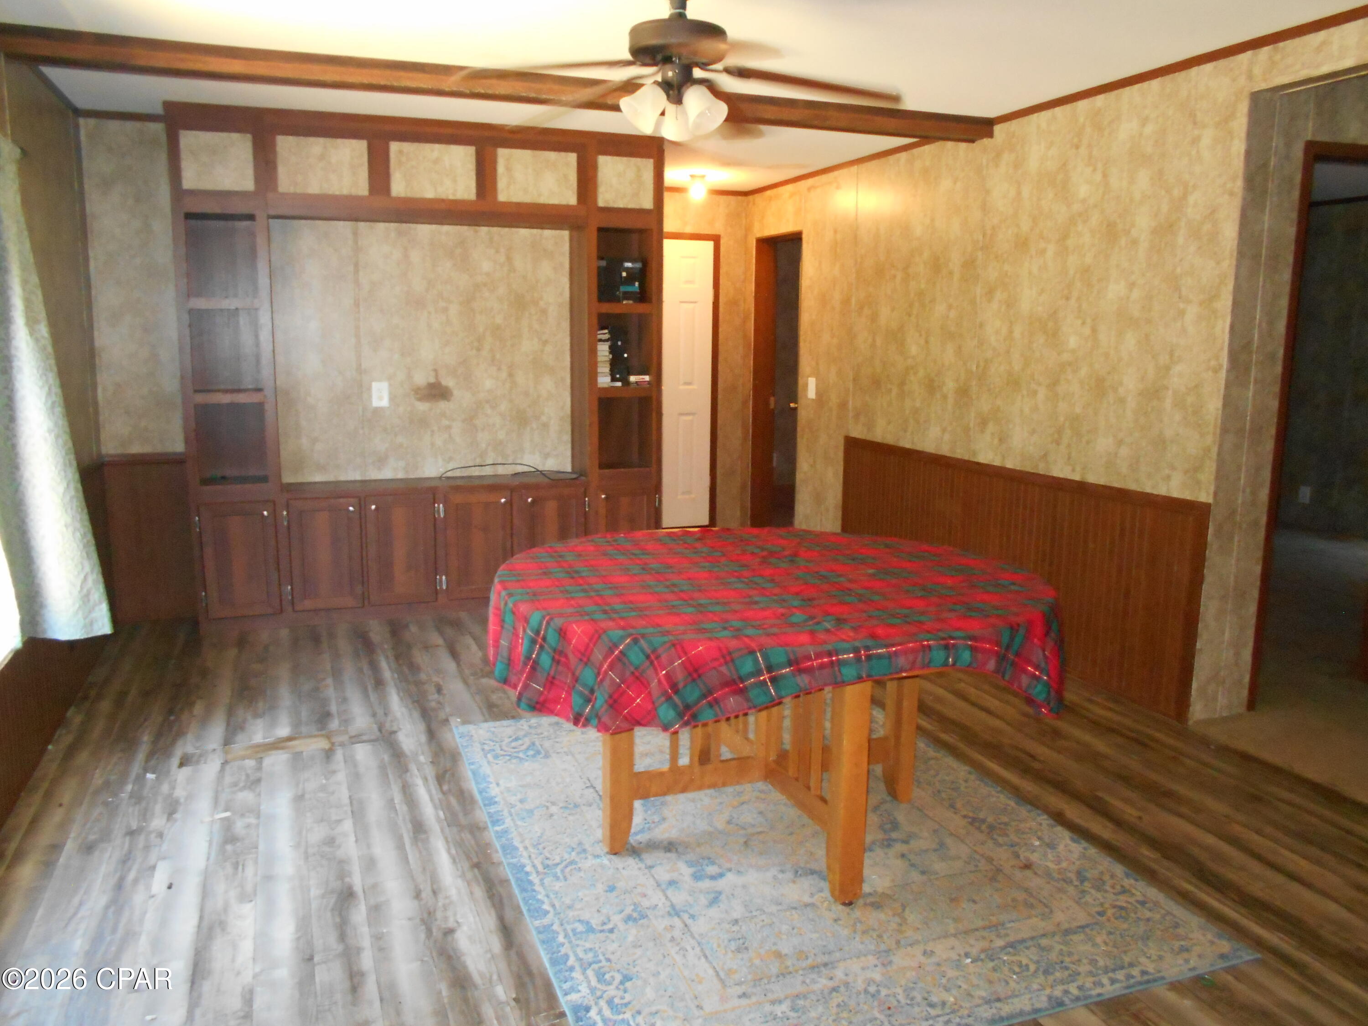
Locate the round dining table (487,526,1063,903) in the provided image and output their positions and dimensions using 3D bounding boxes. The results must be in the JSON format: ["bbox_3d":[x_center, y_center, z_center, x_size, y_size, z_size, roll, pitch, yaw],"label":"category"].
[{"bbox_3d":[0.237,0.556,3.032,1.552,0.767,1.552,0,10,0],"label":"round dining table"}]

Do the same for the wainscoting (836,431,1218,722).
[{"bbox_3d":[1.465,0.168,5.074,0.045,0.848,2.675,-3,11,-21],"label":"wainscoting"}]

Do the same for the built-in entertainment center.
[{"bbox_3d":[-1.281,-0.721,5.355,2.390,2.461,0.323,-3,11,-21],"label":"built-in entertainment center"}]

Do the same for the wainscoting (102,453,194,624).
[{"bbox_3d":[-2.642,0.127,5.132,0.410,0.845,0.045,-3,11,-21],"label":"wainscoting"}]

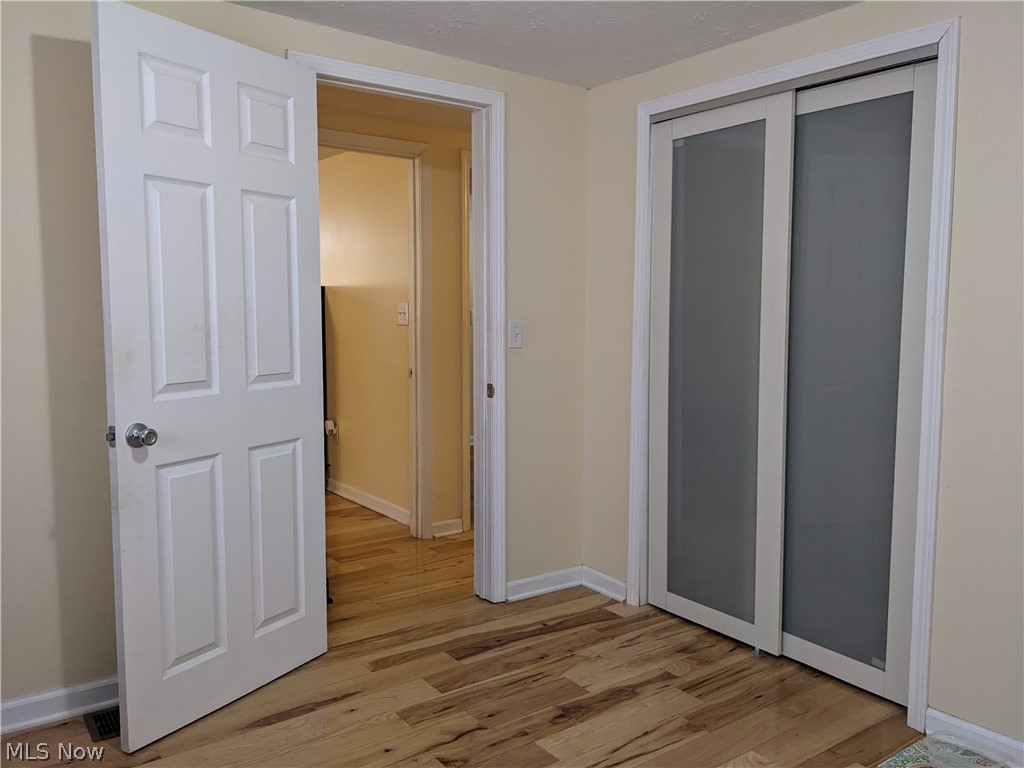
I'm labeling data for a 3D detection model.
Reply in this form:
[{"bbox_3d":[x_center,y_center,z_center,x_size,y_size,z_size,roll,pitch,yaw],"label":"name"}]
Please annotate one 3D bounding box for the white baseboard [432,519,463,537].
[{"bbox_3d":[-0.353,0.795,4.400,0.189,0.080,0.015,-4,7,-35],"label":"white baseboard"}]

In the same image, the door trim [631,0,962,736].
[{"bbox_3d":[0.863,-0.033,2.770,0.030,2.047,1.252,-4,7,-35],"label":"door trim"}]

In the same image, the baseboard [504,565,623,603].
[{"bbox_3d":[0.240,0.891,3.395,0.415,0.084,0.312,-4,7,-35],"label":"baseboard"}]

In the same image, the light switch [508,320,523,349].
[{"bbox_3d":[0.018,-0.203,3.311,0.070,0.113,0.015,-4,7,-35],"label":"light switch"}]

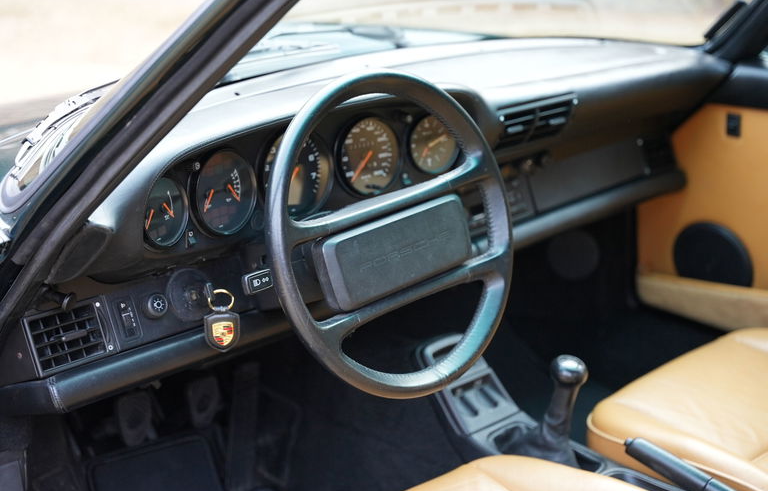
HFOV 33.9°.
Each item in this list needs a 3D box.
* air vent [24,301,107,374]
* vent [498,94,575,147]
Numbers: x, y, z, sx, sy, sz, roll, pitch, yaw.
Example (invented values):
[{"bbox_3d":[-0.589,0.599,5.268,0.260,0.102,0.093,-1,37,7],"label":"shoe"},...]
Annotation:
[{"bbox_3d":[-0.364,0.105,1.434,0.096,0.066,0.030,-18,2,-43],"label":"air vent"},{"bbox_3d":[0.195,-0.172,1.722,0.167,0.063,0.030,-18,43,-43],"label":"vent"}]

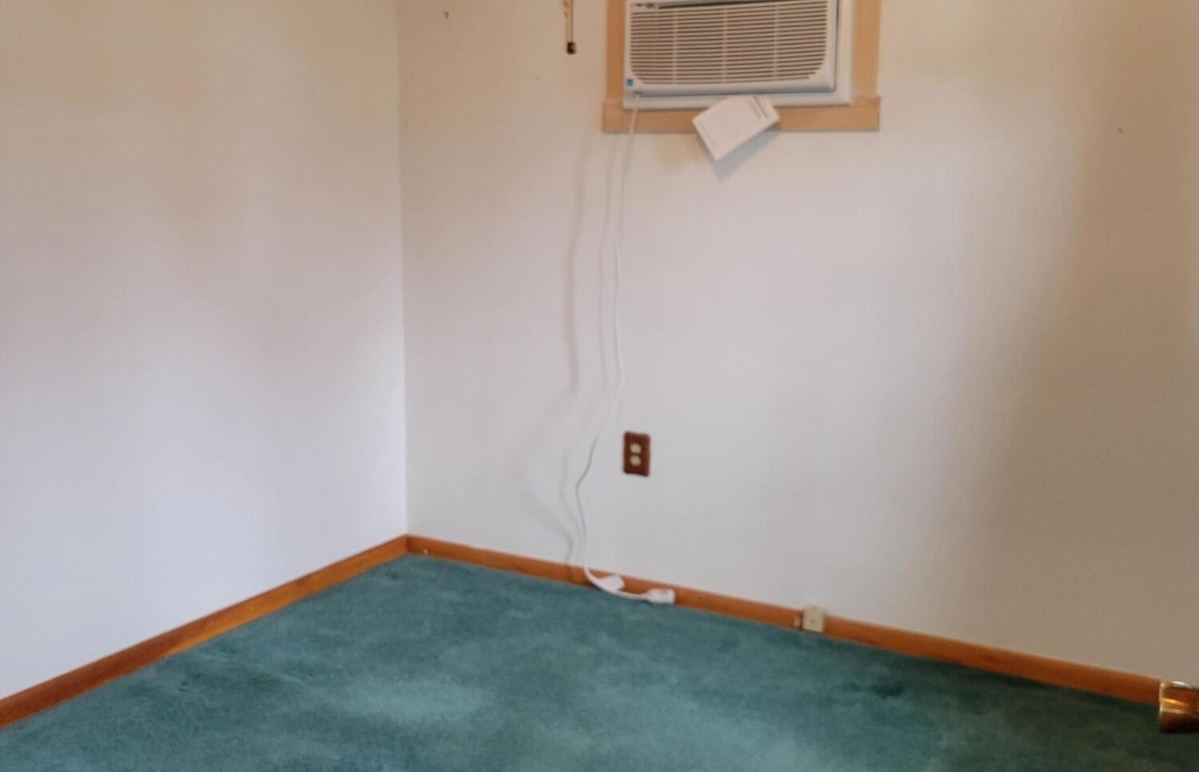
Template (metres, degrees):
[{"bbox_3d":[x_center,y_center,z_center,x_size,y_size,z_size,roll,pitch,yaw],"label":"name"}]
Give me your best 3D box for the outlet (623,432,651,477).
[{"bbox_3d":[0.116,0.216,3.762,0.087,0.130,0.012,6,11,29],"label":"outlet"}]

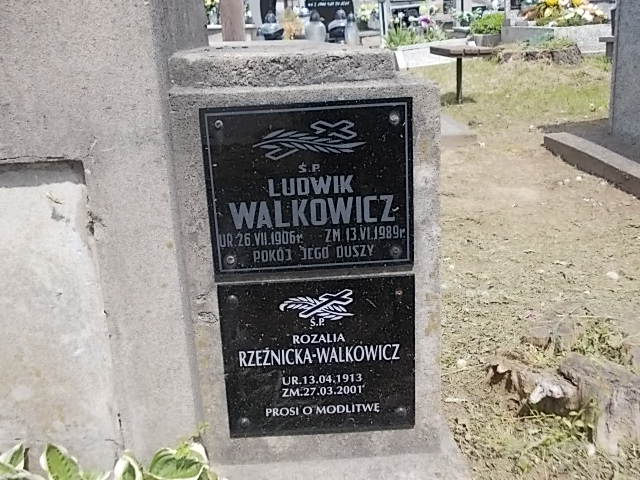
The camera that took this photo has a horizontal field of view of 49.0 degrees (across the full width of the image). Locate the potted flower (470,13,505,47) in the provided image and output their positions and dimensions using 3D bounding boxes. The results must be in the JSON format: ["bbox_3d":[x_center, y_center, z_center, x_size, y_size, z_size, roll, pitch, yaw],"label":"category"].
[{"bbox_3d":[2.152,-2.684,9.000,0.450,0.440,0.440,1,18,13],"label":"potted flower"}]

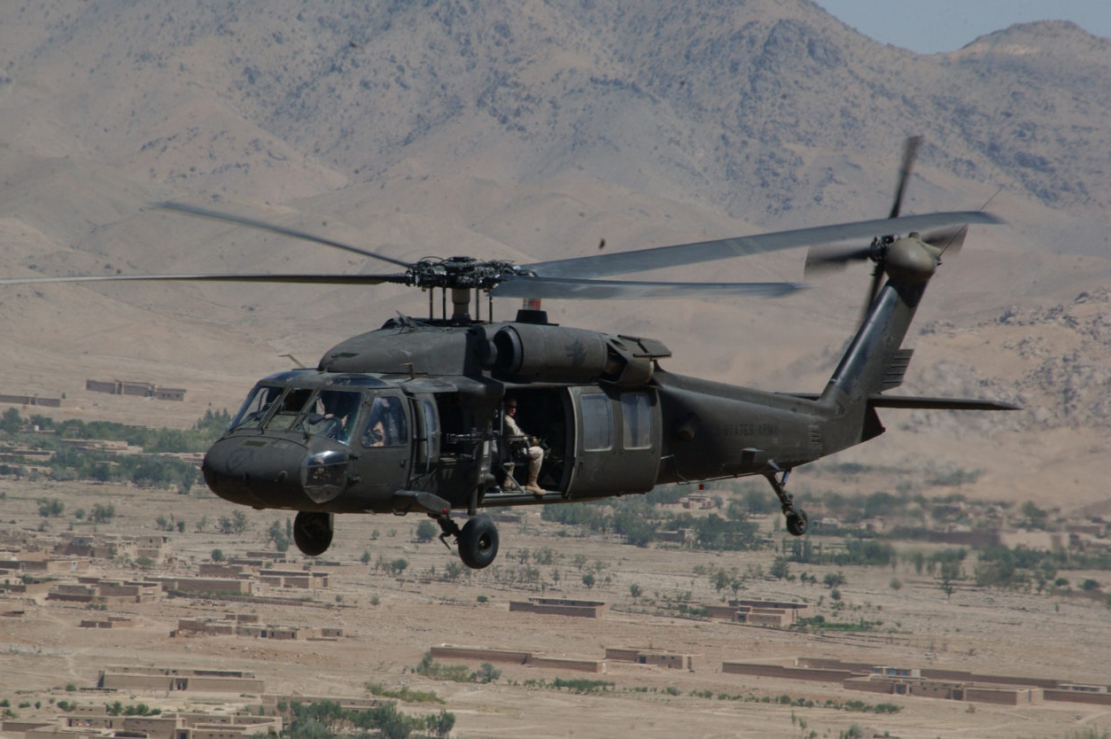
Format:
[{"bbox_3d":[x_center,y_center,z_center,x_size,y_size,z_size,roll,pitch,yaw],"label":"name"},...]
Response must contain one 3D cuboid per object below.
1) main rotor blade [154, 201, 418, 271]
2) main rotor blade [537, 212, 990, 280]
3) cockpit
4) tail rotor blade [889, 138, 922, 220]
[{"bbox_3d":[-3.567,-1.754,122.715,0.530,0.220,7.042,10,2,-32],"label":"main rotor blade"},{"bbox_3d":[2.732,-1.611,121.098,7.180,0.220,0.530,-7,20,-31],"label":"main rotor blade"},{"bbox_3d":[-3.125,0.526,116.301,2.060,0.960,1.500,3,3,37],"label":"cockpit"},{"bbox_3d":[4.683,-2.541,126.605,0.100,1.376,0.250,27,23,33],"label":"tail rotor blade"}]

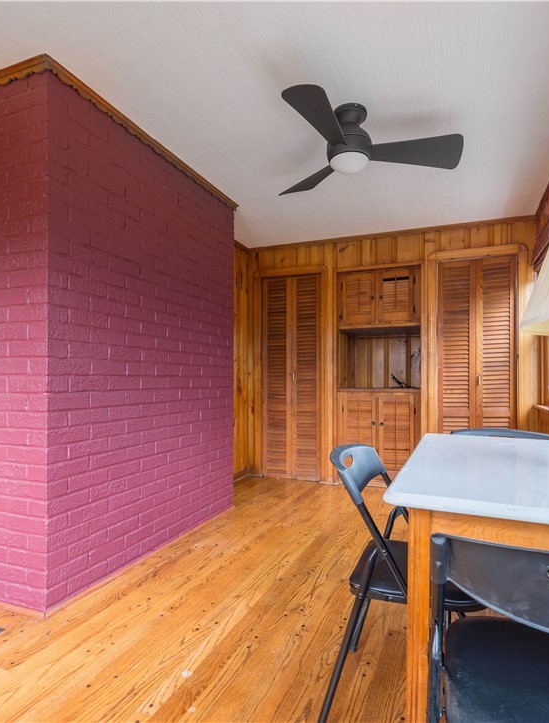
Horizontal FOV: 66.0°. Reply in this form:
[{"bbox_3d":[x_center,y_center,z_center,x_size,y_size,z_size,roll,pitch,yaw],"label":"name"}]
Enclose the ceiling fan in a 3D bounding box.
[{"bbox_3d":[0.450,-1.120,2.150,1.030,0.295,1.060,0,-1,0],"label":"ceiling fan"}]

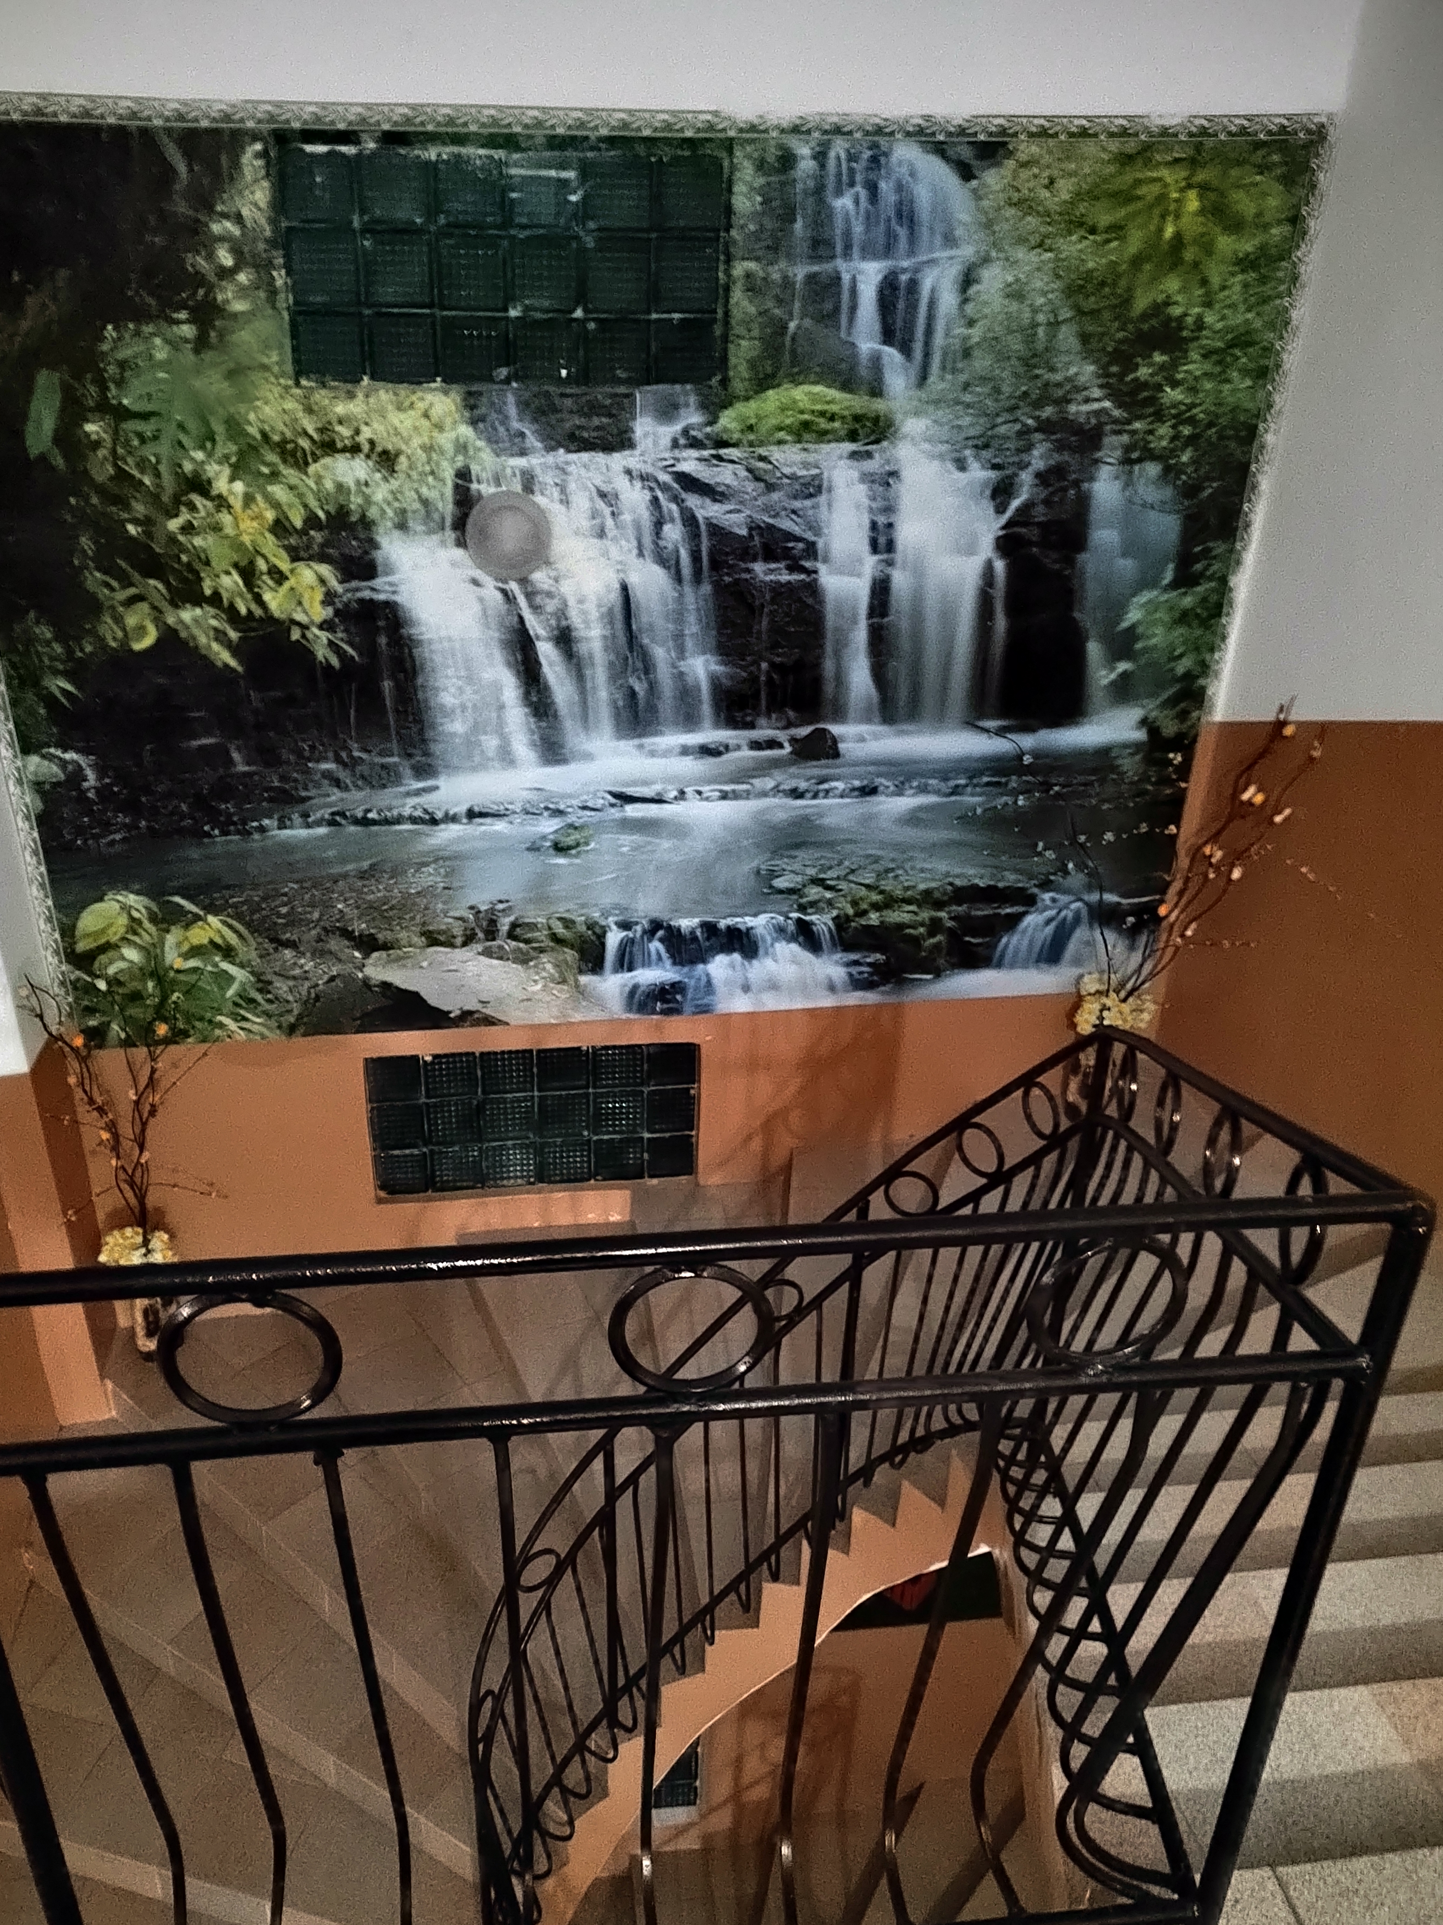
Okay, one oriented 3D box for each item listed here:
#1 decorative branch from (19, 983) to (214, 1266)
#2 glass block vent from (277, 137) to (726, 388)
[{"bbox_3d":[-1.970,0.528,4.279,0.530,1.080,0.380,-3,27,-7],"label":"decorative branch"},{"bbox_3d":[-0.582,-1.915,3.547,1.180,0.590,0.090,-3,27,-7],"label":"glass block vent"}]

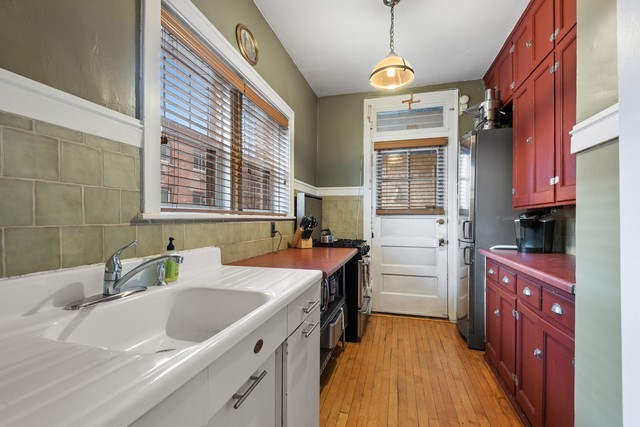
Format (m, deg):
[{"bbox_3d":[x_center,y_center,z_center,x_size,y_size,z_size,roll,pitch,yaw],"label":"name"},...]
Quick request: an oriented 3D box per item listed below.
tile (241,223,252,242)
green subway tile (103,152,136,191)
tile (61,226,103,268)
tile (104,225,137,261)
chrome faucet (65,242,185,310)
[{"bbox_3d":[-0.516,0.128,1.990,0.010,0.132,0.130,0,-1,15],"label":"tile"},{"bbox_3d":[-0.761,-0.162,1.084,0.010,0.132,0.130,0,-1,15],"label":"green subway tile"},{"bbox_3d":[-0.732,0.102,0.875,0.010,0.121,0.120,0,-1,14],"label":"tile"},{"bbox_3d":[-0.702,0.104,0.997,0.010,0.121,0.123,0,-1,14],"label":"tile"},{"bbox_3d":[-0.600,0.175,0.890,0.237,0.178,0.253,0,-1,5],"label":"chrome faucet"}]

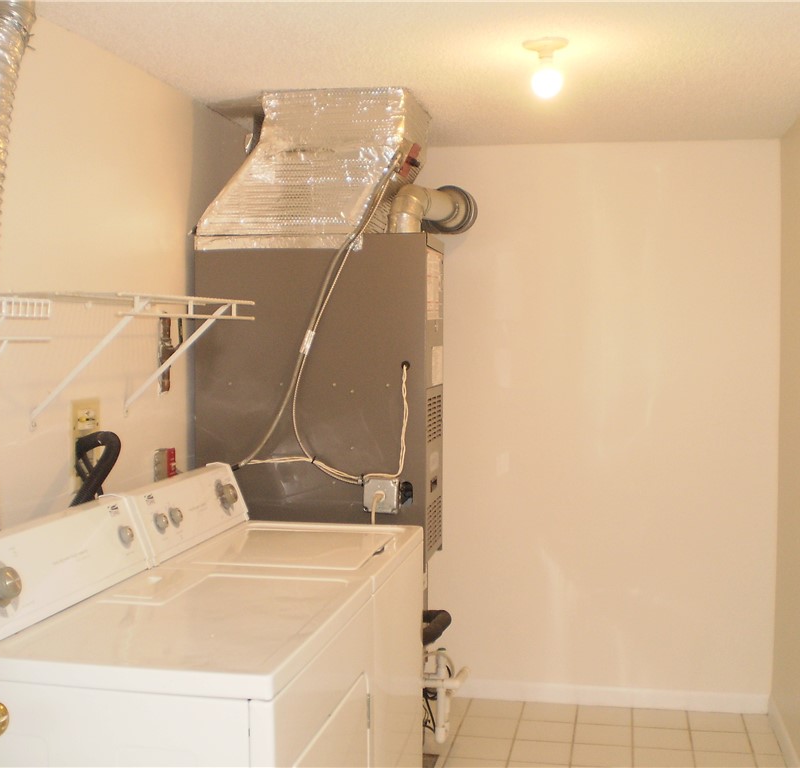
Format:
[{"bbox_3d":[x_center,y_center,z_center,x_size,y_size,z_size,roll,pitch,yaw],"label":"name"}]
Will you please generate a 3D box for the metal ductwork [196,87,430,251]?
[{"bbox_3d":[-0.270,-0.660,3.473,0.658,0.488,0.470,0,3,12],"label":"metal ductwork"}]

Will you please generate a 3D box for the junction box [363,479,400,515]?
[{"bbox_3d":[-0.053,0.336,3.200,0.102,0.102,0.050,0,3,12],"label":"junction box"}]

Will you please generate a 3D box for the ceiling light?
[{"bbox_3d":[0.373,-0.802,2.725,0.116,0.138,0.116,0,3,12],"label":"ceiling light"}]

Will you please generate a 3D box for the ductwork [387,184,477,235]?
[{"bbox_3d":[0.117,-0.624,3.799,0.185,0.295,1.020,0,3,12],"label":"ductwork"}]

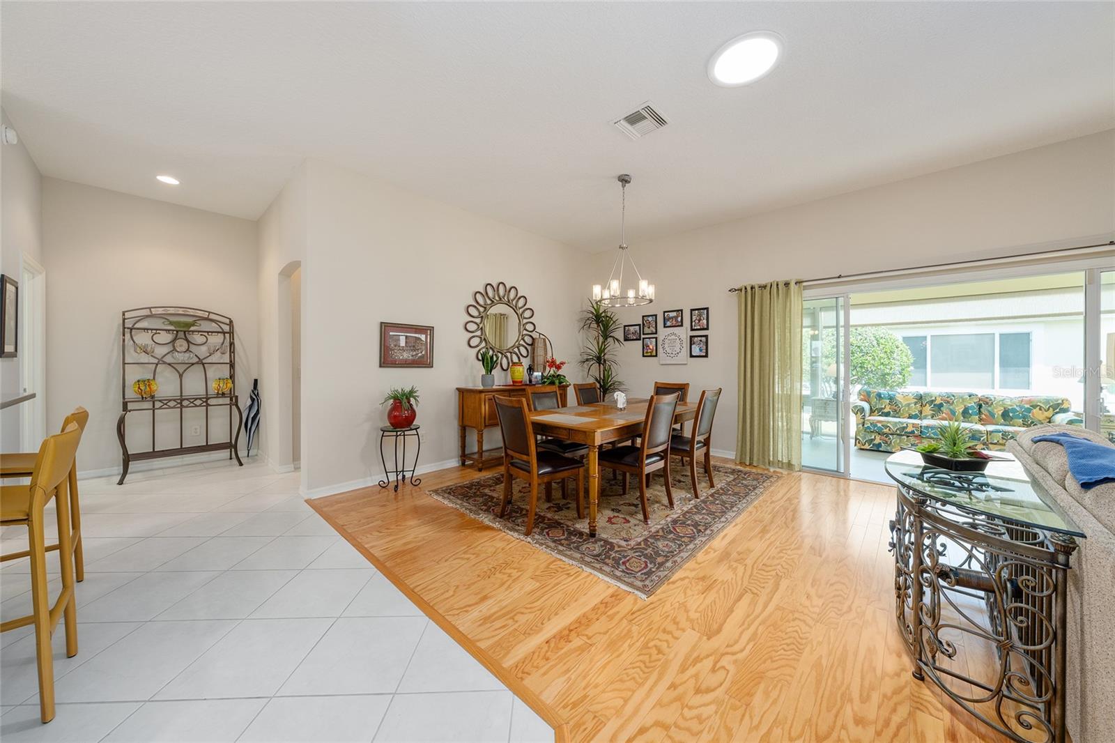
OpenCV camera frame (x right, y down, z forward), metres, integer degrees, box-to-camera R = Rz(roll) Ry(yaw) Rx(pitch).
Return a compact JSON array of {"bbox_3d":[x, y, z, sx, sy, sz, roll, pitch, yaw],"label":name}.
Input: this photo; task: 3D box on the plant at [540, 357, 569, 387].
[{"bbox_3d":[-0.045,0.005,5.323,0.310,0.420,0.350,1,1,42],"label":"plant"}]

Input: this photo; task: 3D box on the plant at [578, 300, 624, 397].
[{"bbox_3d":[0.690,0.007,5.850,0.680,2.240,0.680,0,0,0],"label":"plant"}]

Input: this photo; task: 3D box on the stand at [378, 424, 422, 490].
[{"bbox_3d":[-1.532,0.835,3.617,0.360,0.580,0.360,1,1,42],"label":"stand"}]

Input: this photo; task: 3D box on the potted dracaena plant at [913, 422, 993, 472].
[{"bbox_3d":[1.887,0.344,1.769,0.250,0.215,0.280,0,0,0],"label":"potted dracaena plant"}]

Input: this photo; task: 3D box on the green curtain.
[{"bbox_3d":[2.525,0.048,4.459,0.690,2.170,0.120,1,1,42],"label":"green curtain"}]

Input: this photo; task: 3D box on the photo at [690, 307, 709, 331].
[{"bbox_3d":[1.958,-0.711,5.111,0.250,0.305,0.020,1,1,42],"label":"photo"}]

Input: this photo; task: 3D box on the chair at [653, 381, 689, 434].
[{"bbox_3d":[1.320,0.651,4.708,0.560,0.955,0.470,0,1,-42],"label":"chair"}]

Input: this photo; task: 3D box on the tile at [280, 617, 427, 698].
[{"bbox_3d":[-0.797,1.146,1.519,0.413,0.010,0.413,0,0,-3],"label":"tile"}]

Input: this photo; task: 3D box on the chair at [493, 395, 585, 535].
[{"bbox_3d":[-0.149,0.651,2.893,0.580,0.970,0.470,0,1,-40],"label":"chair"}]

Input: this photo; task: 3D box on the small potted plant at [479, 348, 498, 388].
[{"bbox_3d":[-0.829,-0.032,4.455,0.220,0.455,0.220,0,0,0],"label":"small potted plant"}]

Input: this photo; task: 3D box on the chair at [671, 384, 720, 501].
[{"bbox_3d":[1.246,0.653,3.656,0.580,0.970,0.470,1,1,40],"label":"chair"}]

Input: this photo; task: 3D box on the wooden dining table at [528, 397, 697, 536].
[{"bbox_3d":[0.657,0.761,3.752,1.060,0.740,2.400,1,1,42],"label":"wooden dining table"}]

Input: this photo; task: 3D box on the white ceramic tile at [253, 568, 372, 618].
[{"bbox_3d":[-1.243,1.152,1.942,0.428,0.010,0.428,0,0,-2],"label":"white ceramic tile"}]

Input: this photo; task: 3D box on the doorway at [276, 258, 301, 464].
[{"bbox_3d":[-2.687,0.023,3.839,1.000,2.200,0.150,1,1,42],"label":"doorway"}]

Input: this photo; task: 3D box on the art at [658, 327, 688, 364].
[{"bbox_3d":[1.665,-0.360,5.361,0.415,0.520,0.030,1,1,42],"label":"art"}]

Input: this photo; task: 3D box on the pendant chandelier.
[{"bbox_3d":[0.672,-1.321,3.720,0.620,1.290,0.620,0,0,0],"label":"pendant chandelier"}]

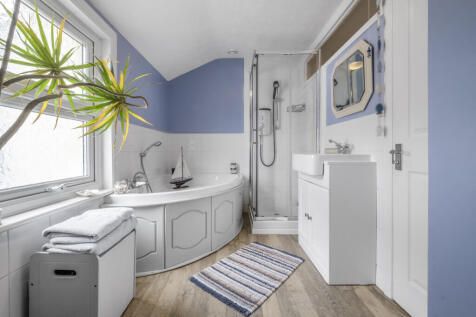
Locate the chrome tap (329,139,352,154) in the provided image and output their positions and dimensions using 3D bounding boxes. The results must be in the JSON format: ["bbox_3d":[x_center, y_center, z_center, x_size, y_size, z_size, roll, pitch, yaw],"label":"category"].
[{"bbox_3d":[0.835,-0.094,1.633,0.160,0.125,0.120,0,2,0],"label":"chrome tap"}]

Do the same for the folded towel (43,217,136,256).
[{"bbox_3d":[-0.797,0.415,1.103,0.290,0.072,0.295,0,2,5],"label":"folded towel"}]

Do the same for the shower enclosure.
[{"bbox_3d":[0.536,-0.167,2.528,0.747,1.980,0.740,0,2,0],"label":"shower enclosure"}]

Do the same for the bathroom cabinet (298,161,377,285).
[{"bbox_3d":[0.716,0.412,1.662,0.443,0.876,0.618,0,2,0],"label":"bathroom cabinet"}]

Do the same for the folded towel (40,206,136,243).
[{"bbox_3d":[-0.803,0.349,1.099,0.280,0.076,0.295,0,2,5],"label":"folded towel"}]

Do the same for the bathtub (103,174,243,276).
[{"bbox_3d":[-0.480,0.545,2.157,1.100,0.580,1.480,0,2,0],"label":"bathtub"}]

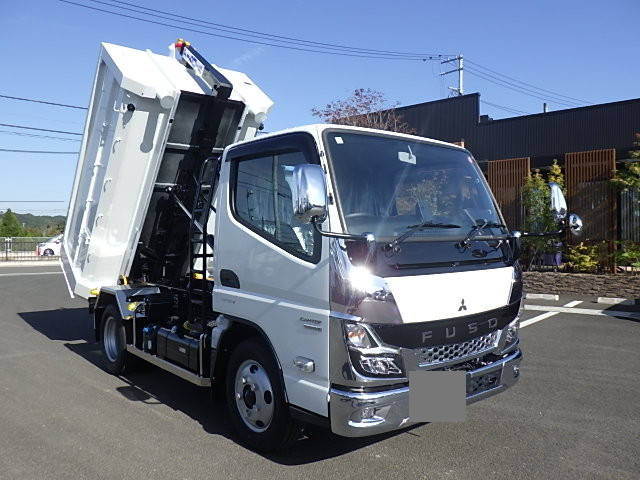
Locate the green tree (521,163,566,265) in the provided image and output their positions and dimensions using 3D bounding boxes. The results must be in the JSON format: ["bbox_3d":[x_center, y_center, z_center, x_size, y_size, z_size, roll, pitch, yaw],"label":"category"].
[{"bbox_3d":[5.243,-0.601,12.200,0.950,2.400,0.900,-1,0,43],"label":"green tree"}]

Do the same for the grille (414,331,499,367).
[{"bbox_3d":[0.797,0.607,2.950,0.770,0.120,0.080,-1,0,-40],"label":"grille"}]

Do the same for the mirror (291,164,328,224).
[{"bbox_3d":[-0.039,-0.206,2.234,0.165,0.265,0.090,-1,0,-32],"label":"mirror"}]

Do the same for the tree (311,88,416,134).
[{"bbox_3d":[1.319,-1.820,15.992,3.100,5.600,3.100,-1,0,43],"label":"tree"}]

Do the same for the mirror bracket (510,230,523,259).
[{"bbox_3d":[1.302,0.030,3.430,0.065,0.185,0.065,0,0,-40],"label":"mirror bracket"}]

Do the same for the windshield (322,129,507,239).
[{"bbox_3d":[0.658,-0.338,3.097,1.500,0.660,0.160,-1,-24,-40],"label":"windshield"}]

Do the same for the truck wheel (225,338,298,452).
[{"bbox_3d":[-0.346,0.964,3.251,0.200,0.695,0.695,-1,0,-40],"label":"truck wheel"}]

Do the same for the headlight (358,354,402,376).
[{"bbox_3d":[0.286,0.629,2.615,0.220,0.112,0.115,-1,0,-28],"label":"headlight"}]

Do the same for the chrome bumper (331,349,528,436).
[{"bbox_3d":[0.768,0.837,2.990,1.690,0.245,0.250,-1,0,-40],"label":"chrome bumper"}]

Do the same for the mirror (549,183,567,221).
[{"bbox_3d":[1.666,-0.268,3.623,0.090,0.265,0.165,-1,0,42],"label":"mirror"}]

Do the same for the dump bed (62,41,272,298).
[{"bbox_3d":[-1.778,-0.522,6.016,1.680,2.870,1.190,-1,39,-40],"label":"dump bed"}]

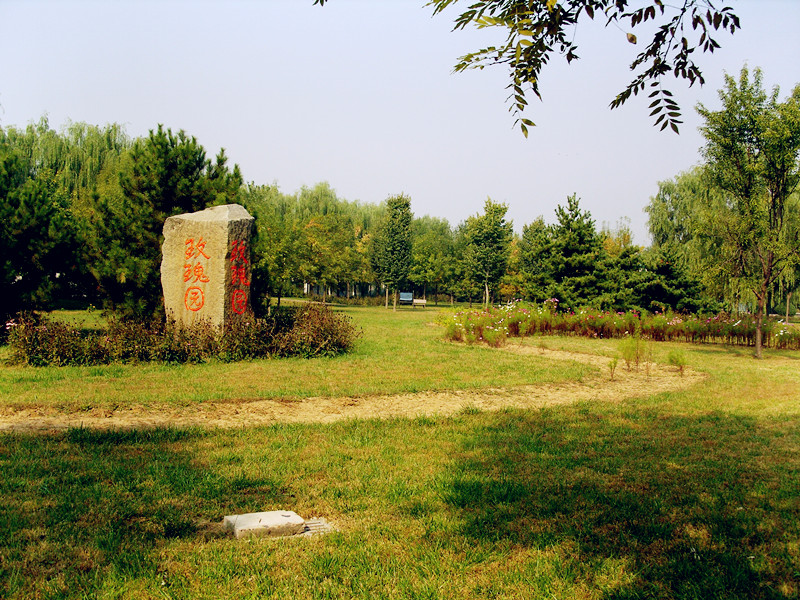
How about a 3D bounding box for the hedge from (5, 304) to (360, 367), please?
[{"bbox_3d":[-4.920,0.800,20.960,8.100,1.150,3.200,0,1,-16],"label":"hedge"}]

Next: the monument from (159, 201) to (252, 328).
[{"bbox_3d":[-4.640,-0.470,21.200,1.800,3.690,1.300,0,1,18],"label":"monument"}]

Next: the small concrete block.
[{"bbox_3d":[-0.893,1.488,5.810,0.460,0.075,0.325,0,1,-21],"label":"small concrete block"}]

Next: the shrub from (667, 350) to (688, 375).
[{"bbox_3d":[5.210,1.165,16.500,0.420,0.510,0.410,0,1,18],"label":"shrub"}]

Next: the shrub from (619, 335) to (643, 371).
[{"bbox_3d":[4.580,1.043,17.450,0.470,0.720,0.460,0,1,14],"label":"shrub"}]

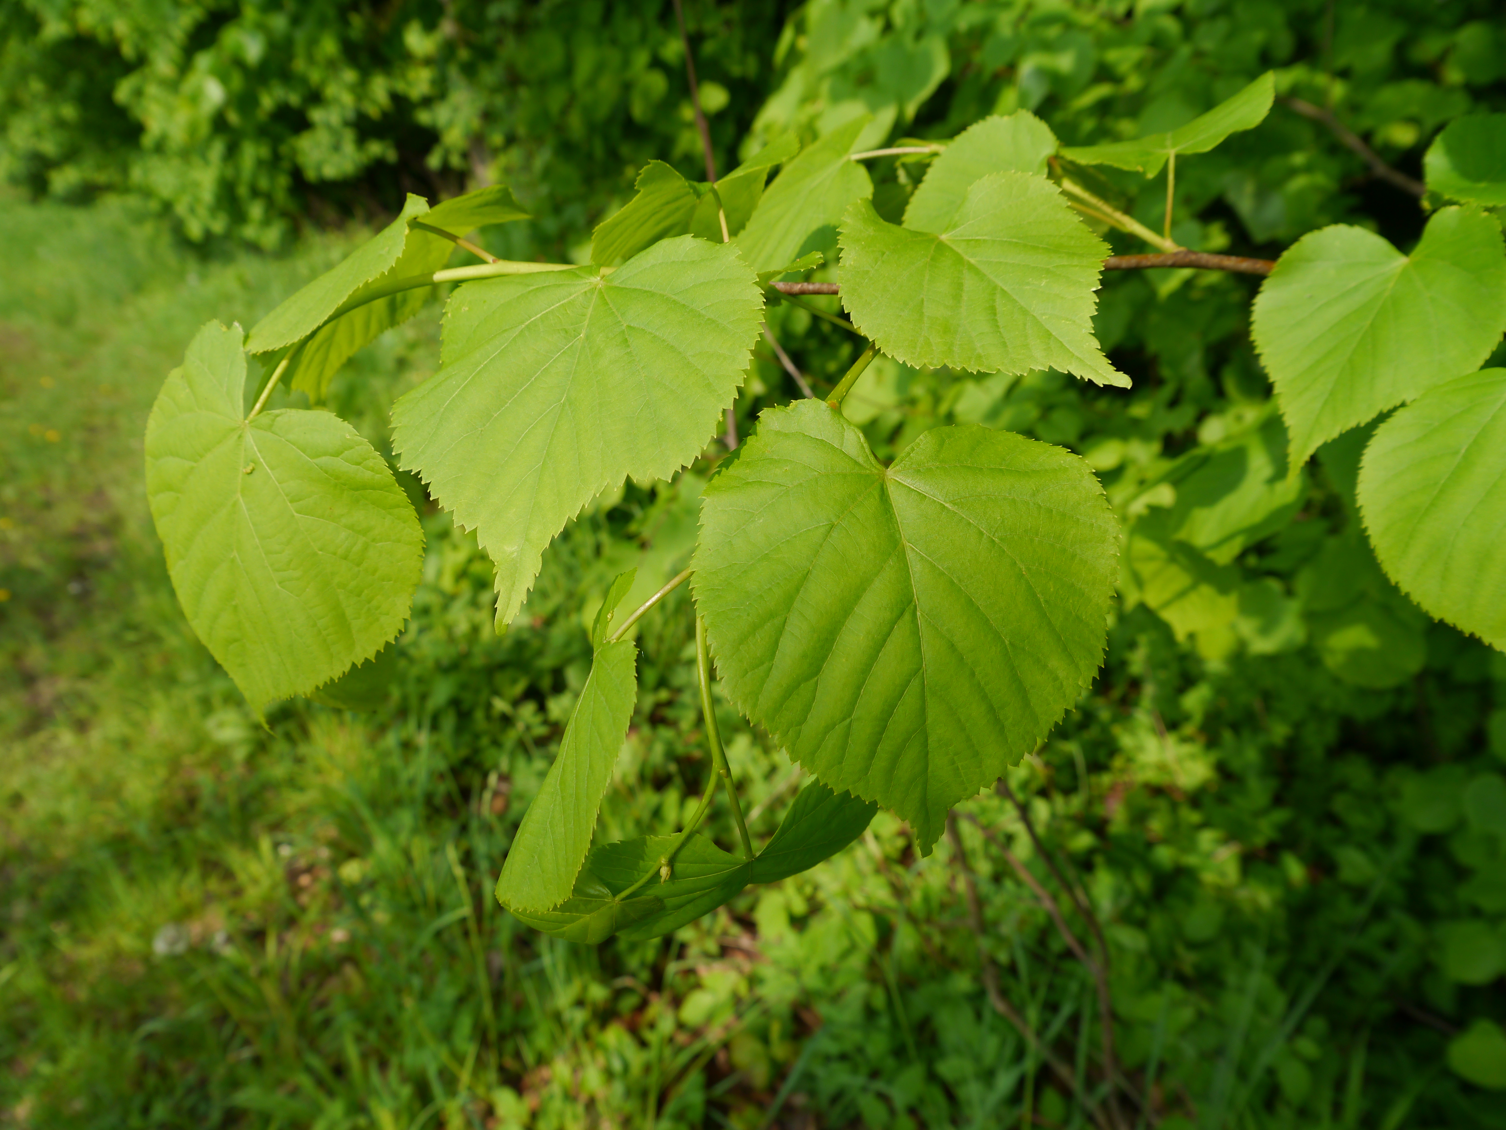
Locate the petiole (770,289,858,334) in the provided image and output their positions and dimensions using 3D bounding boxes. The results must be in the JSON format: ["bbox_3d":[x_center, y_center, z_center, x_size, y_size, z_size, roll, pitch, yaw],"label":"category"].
[{"bbox_3d":[0.018,-0.067,0.329,0.033,0.003,0.003,33,13,23],"label":"petiole"}]

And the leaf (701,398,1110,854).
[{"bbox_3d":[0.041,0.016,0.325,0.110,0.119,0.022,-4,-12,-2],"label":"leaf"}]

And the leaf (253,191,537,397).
[{"bbox_3d":[-0.110,-0.082,0.365,0.050,0.038,0.077,29,73,39],"label":"leaf"}]

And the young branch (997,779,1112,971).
[{"bbox_3d":[0.242,0.250,0.975,0.014,0.209,0.014,-31,15,0],"label":"young branch"}]

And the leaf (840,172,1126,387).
[{"bbox_3d":[0.064,-0.081,0.345,0.062,0.020,0.072,-35,73,-16],"label":"leaf"}]

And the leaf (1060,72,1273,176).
[{"bbox_3d":[0.132,-0.141,0.390,0.070,0.020,0.045,-14,19,11],"label":"leaf"}]

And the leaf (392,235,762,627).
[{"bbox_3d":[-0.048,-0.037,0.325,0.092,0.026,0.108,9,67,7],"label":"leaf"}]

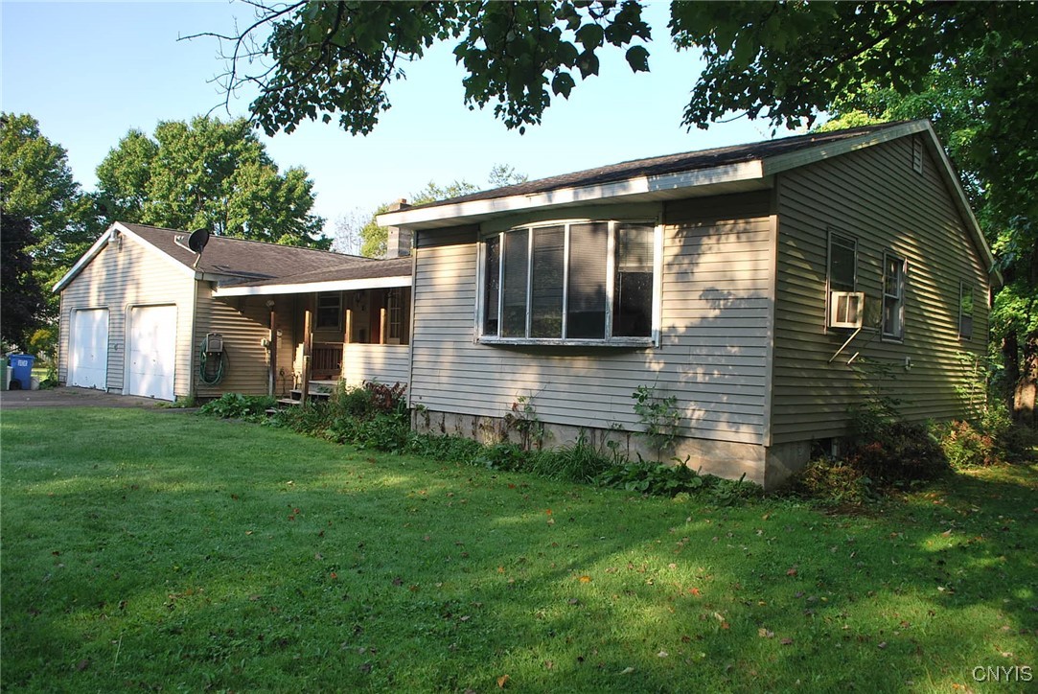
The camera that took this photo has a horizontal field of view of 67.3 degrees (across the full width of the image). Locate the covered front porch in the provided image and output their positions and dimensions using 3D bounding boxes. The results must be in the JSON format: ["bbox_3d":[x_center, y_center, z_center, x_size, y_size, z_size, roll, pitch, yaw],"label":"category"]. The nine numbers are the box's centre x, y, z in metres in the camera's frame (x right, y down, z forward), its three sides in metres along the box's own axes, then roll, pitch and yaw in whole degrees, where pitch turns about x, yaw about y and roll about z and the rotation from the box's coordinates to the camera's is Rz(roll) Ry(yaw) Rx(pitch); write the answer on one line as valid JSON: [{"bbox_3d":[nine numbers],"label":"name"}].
[{"bbox_3d":[-3.253,-0.080,14.897,6.900,2.830,2.200,1,-1,42],"label":"covered front porch"}]

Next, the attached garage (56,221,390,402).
[{"bbox_3d":[-7.119,-0.804,21.953,8.650,4.120,8.250,1,-1,42],"label":"attached garage"}]

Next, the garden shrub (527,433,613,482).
[{"bbox_3d":[0.556,1.131,8.350,0.950,0.460,0.850,1,-1,42],"label":"garden shrub"}]

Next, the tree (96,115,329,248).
[{"bbox_3d":[-15.014,-4.958,37.951,11.200,12.568,11.200,1,-1,42],"label":"tree"}]

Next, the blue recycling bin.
[{"bbox_3d":[-14.019,0.704,22.000,0.740,1.000,0.640,3,-1,-37],"label":"blue recycling bin"}]

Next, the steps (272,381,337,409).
[{"bbox_3d":[-4.012,1.010,14.581,1.360,0.620,0.900,1,-1,42],"label":"steps"}]

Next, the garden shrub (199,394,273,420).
[{"bbox_3d":[-5.171,1.039,14.300,1.450,0.420,1.200,1,-1,42],"label":"garden shrub"}]

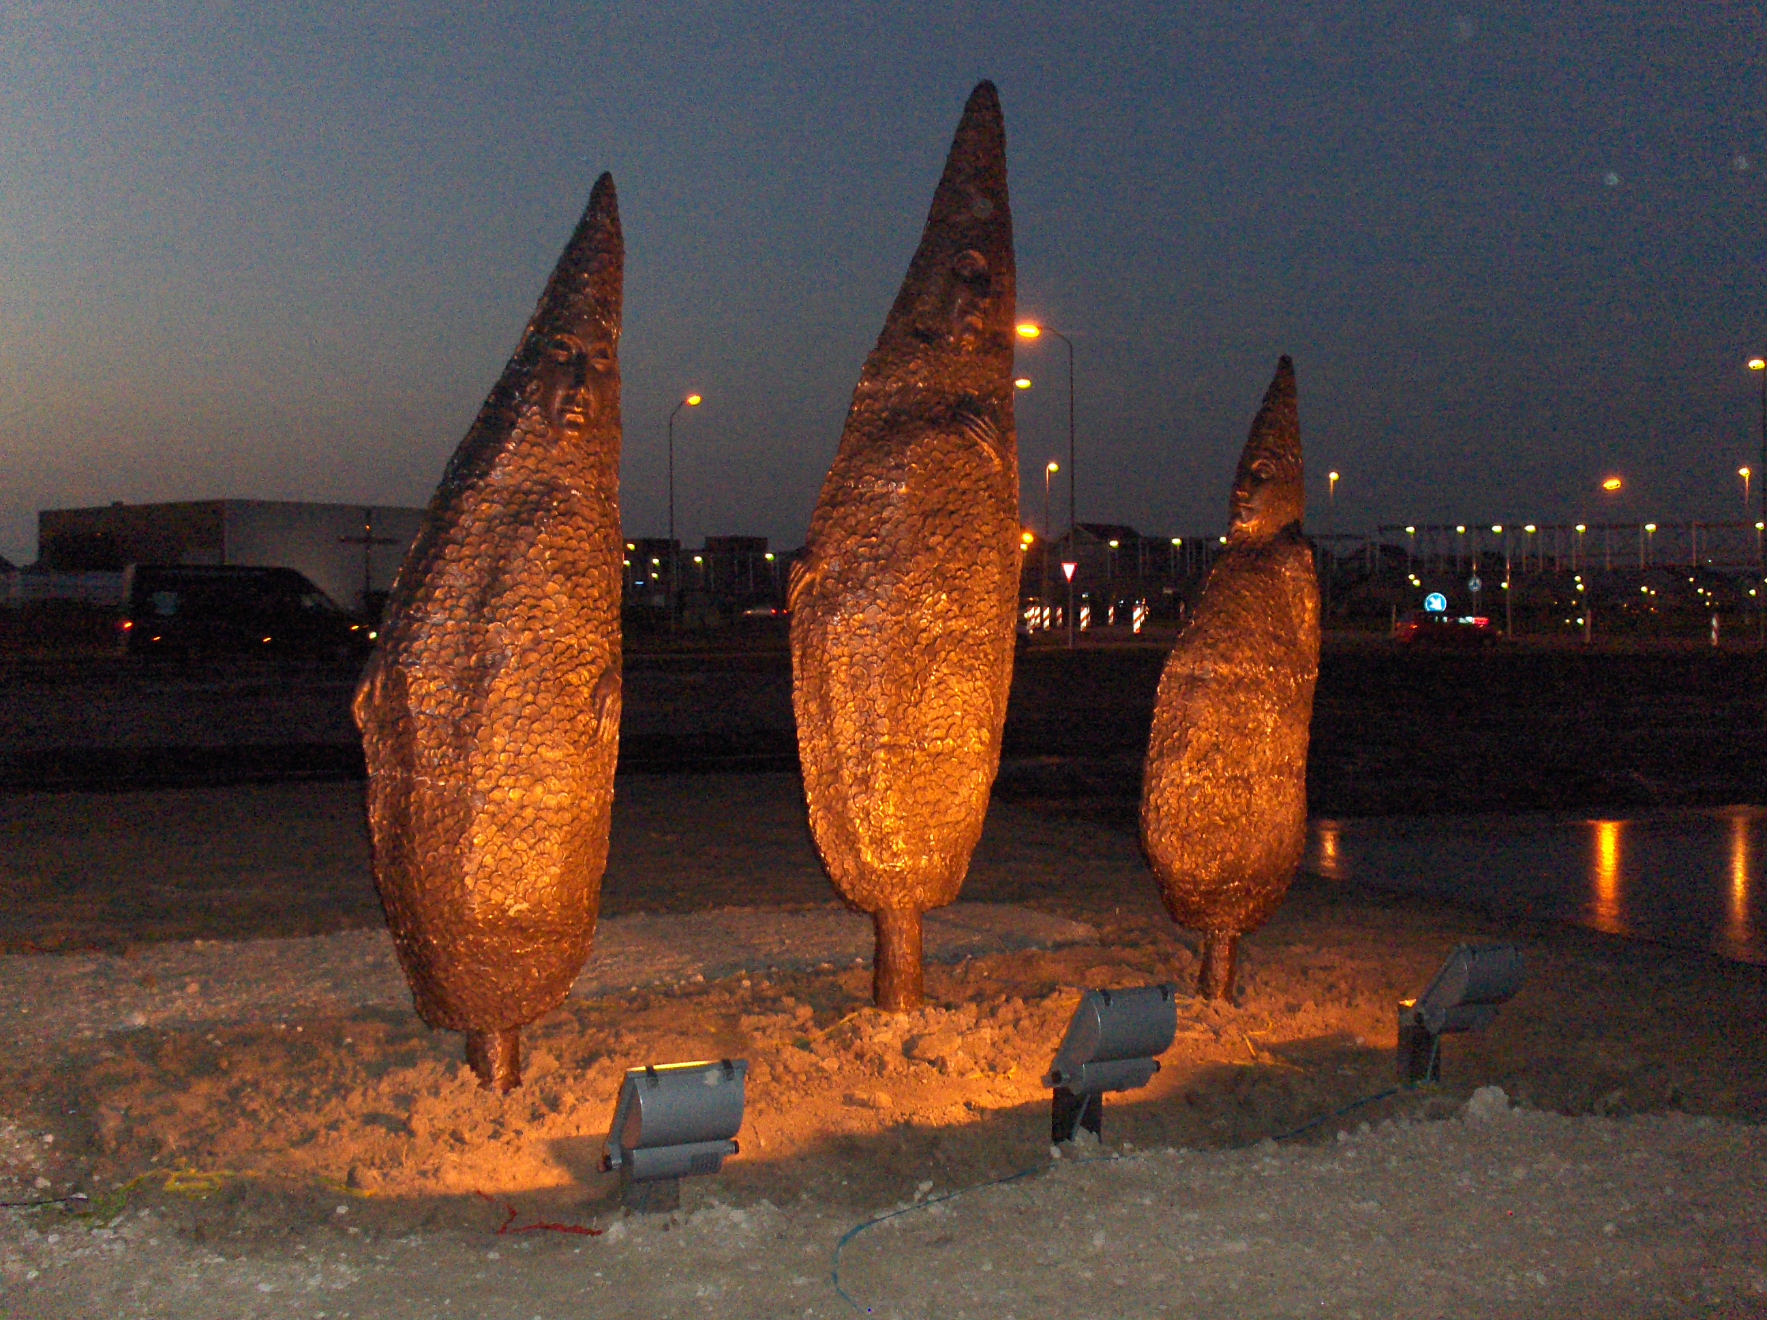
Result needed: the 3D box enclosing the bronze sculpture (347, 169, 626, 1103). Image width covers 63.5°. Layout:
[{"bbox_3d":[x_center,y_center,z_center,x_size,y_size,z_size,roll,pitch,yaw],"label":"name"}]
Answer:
[{"bbox_3d":[-1.295,-0.072,4.681,0.820,3.002,0.680,-1,3,-30],"label":"bronze sculpture"}]

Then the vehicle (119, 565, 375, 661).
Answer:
[{"bbox_3d":[-15.415,-1.156,34.681,5.500,2.347,2.000,-1,3,-28],"label":"vehicle"}]

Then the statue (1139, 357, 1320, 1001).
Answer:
[{"bbox_3d":[1.374,0.085,5.658,0.660,2.554,0.560,2,3,35],"label":"statue"}]

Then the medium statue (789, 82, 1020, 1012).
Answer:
[{"bbox_3d":[0.080,-0.410,5.488,0.830,3.570,0.680,-1,2,-18],"label":"medium statue"}]

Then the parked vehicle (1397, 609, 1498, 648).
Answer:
[{"bbox_3d":[22.466,-1.268,56.994,4.200,1.480,1.720,0,2,-2],"label":"parked vehicle"}]

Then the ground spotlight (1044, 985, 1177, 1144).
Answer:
[{"bbox_3d":[0.689,1.228,4.331,0.300,0.488,0.280,-1,2,-23],"label":"ground spotlight"}]

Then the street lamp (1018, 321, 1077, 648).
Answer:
[{"bbox_3d":[5.503,-5.849,47.808,1.800,10.916,0.350,0,2,0],"label":"street lamp"}]

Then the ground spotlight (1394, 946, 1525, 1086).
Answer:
[{"bbox_3d":[1.982,1.217,4.901,0.290,0.489,0.280,-1,2,-26],"label":"ground spotlight"}]

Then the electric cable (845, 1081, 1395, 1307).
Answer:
[{"bbox_3d":[0.723,1.411,4.077,2.304,0.040,0.365,-2,3,-41],"label":"electric cable"}]

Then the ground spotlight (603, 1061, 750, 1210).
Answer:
[{"bbox_3d":[-0.563,1.283,3.853,0.310,0.420,0.280,-1,2,-22],"label":"ground spotlight"}]

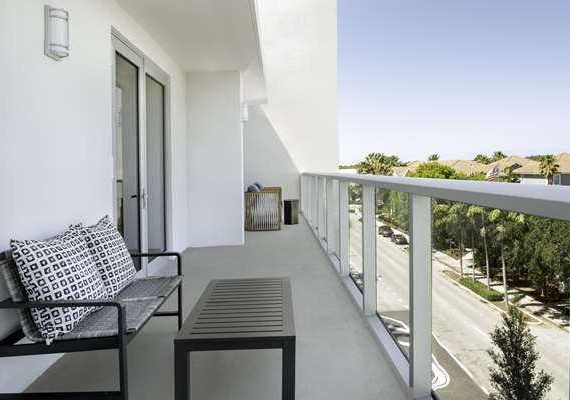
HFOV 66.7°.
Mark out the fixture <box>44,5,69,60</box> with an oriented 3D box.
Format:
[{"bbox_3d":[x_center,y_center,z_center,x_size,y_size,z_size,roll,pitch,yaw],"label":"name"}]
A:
[{"bbox_3d":[-1.368,-1.012,2.640,0.110,0.295,0.145,-1,3,-1],"label":"fixture"}]

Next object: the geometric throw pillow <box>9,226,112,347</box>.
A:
[{"bbox_3d":[-1.209,0.420,2.370,0.170,0.510,0.510,-19,1,9],"label":"geometric throw pillow"}]

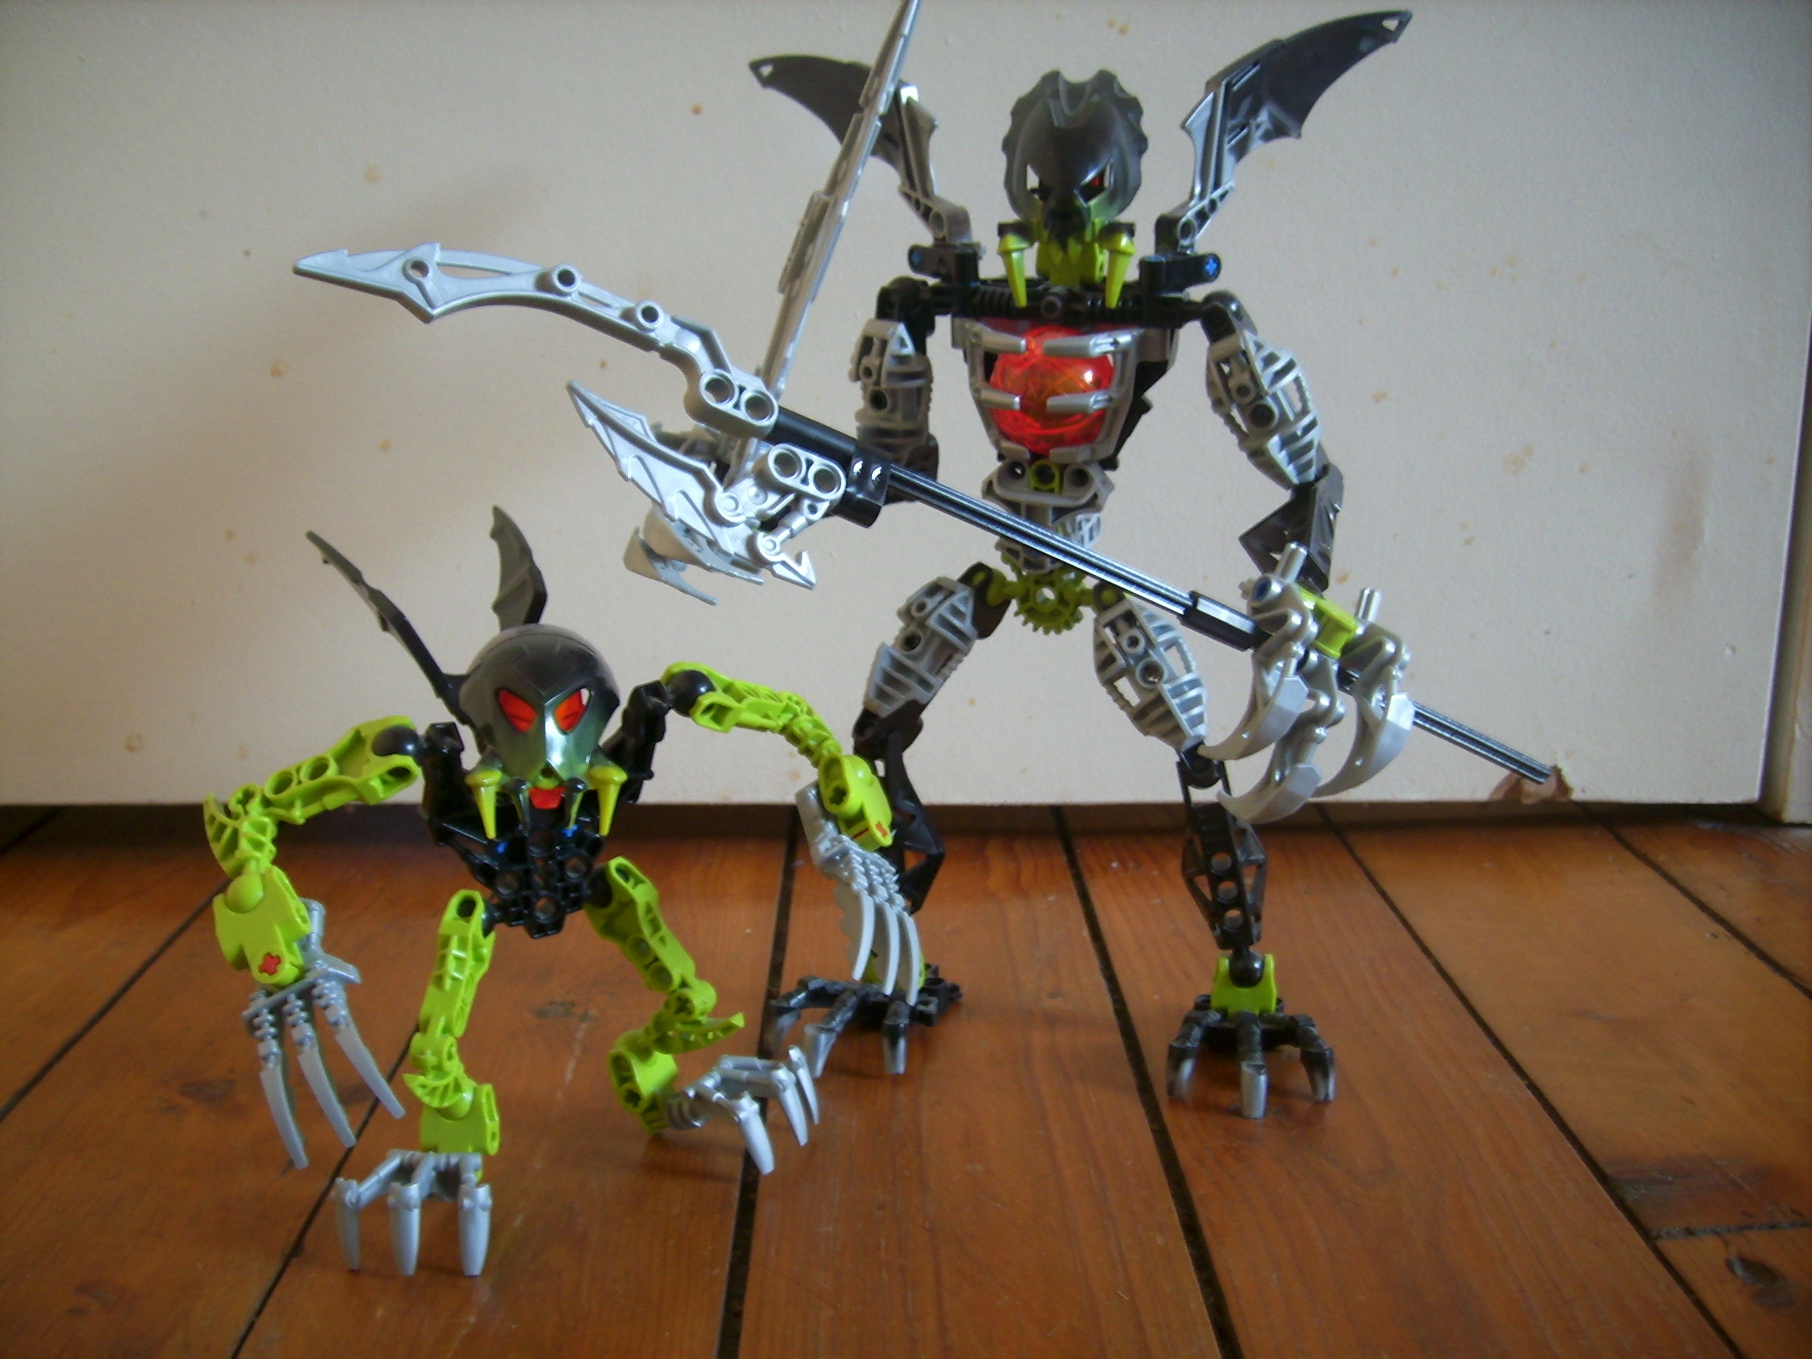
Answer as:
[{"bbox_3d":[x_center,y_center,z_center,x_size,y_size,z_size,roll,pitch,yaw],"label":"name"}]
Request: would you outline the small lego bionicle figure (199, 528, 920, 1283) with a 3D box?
[{"bbox_3d":[-0.078,0.039,0.377,0.145,0.142,0.098,-6,17,-23],"label":"small lego bionicle figure"}]

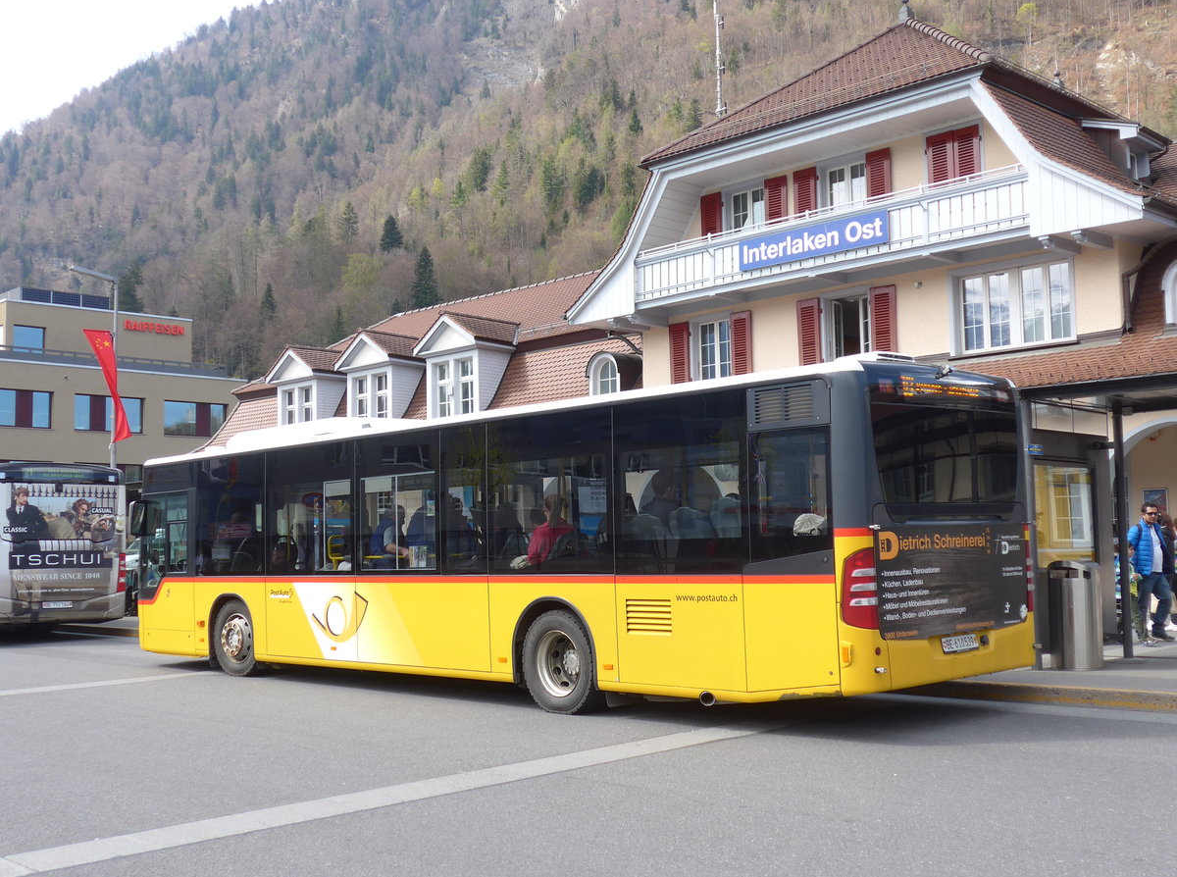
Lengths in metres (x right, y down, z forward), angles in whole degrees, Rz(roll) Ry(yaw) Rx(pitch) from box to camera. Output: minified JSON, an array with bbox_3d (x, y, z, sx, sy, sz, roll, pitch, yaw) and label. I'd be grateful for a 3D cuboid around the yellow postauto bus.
[{"bbox_3d":[-1.146,1.109,15.082,2.580,3.080,11.930,2,-6,-42],"label":"yellow postauto bus"}]

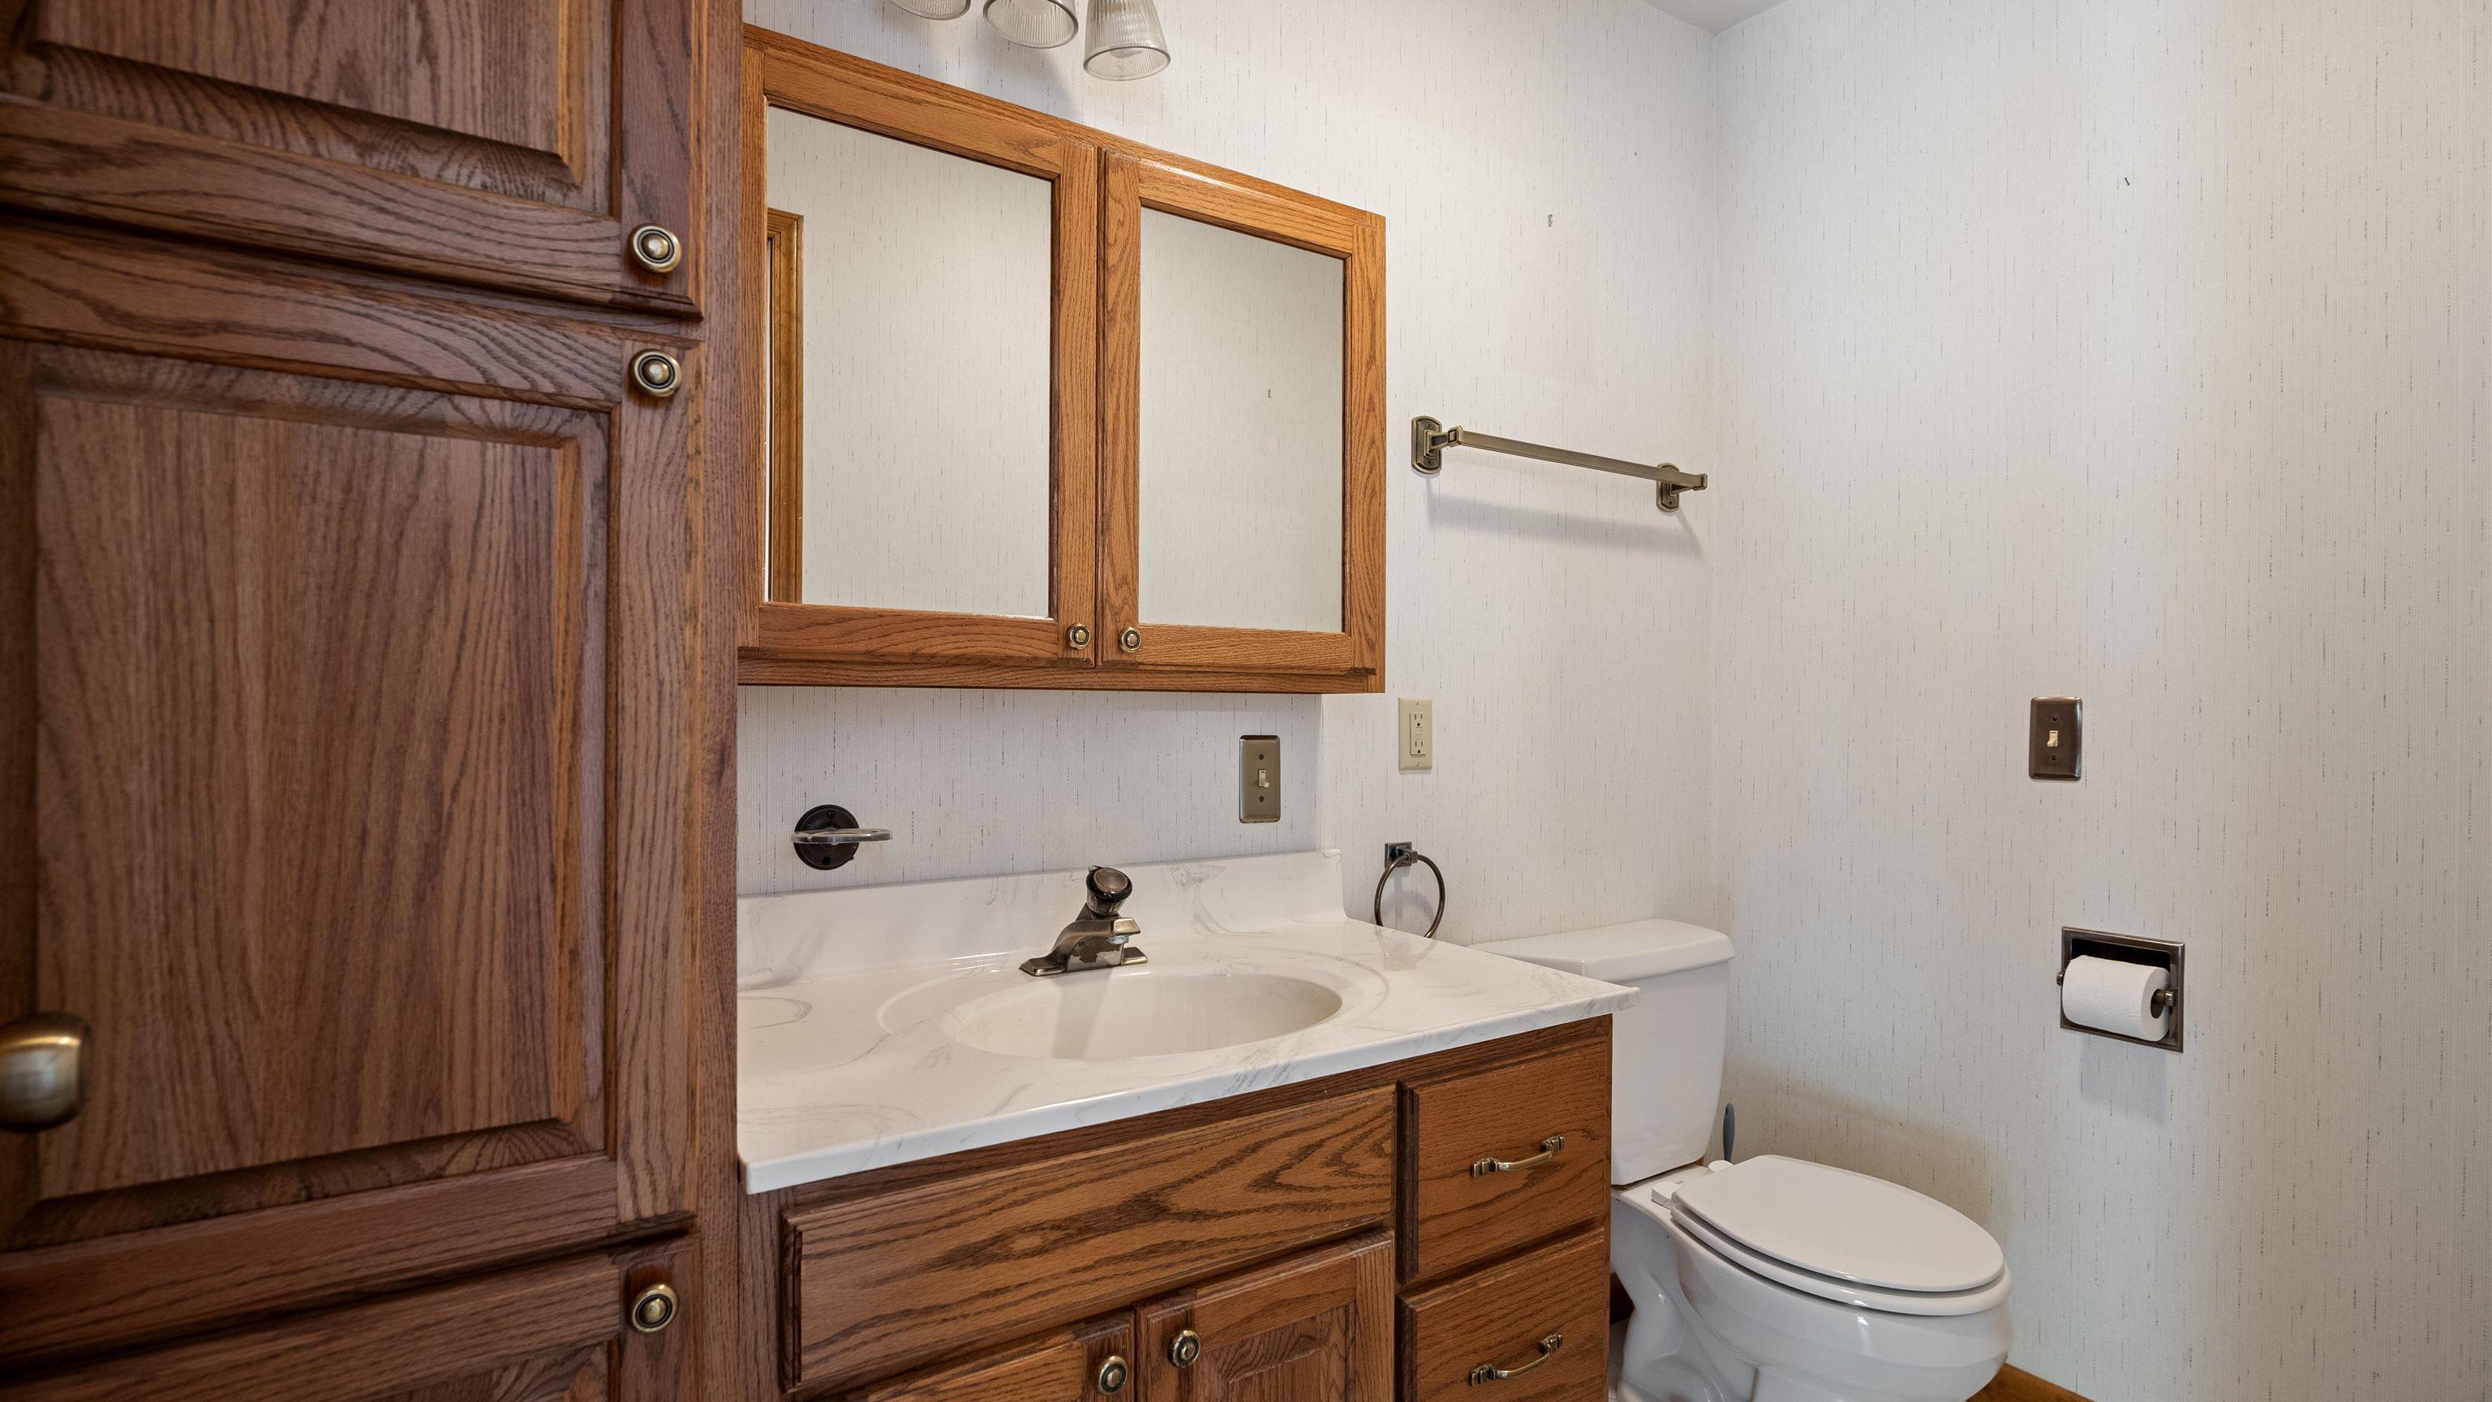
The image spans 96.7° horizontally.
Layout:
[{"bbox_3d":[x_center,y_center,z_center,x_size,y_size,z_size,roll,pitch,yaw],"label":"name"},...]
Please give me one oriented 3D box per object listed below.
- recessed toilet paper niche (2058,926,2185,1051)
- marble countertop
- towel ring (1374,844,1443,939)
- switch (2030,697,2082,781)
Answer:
[{"bbox_3d":[1.297,0.431,1.642,0.090,0.155,0.150,0,-1,-32],"label":"recessed toilet paper niche"},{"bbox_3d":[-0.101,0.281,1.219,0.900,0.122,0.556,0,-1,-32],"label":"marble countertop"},{"bbox_3d":[0.253,0.303,1.733,0.146,0.158,0.055,0,-1,-32],"label":"towel ring"},{"bbox_3d":[1.243,0.060,1.700,0.016,0.125,0.070,0,-1,-32],"label":"switch"}]

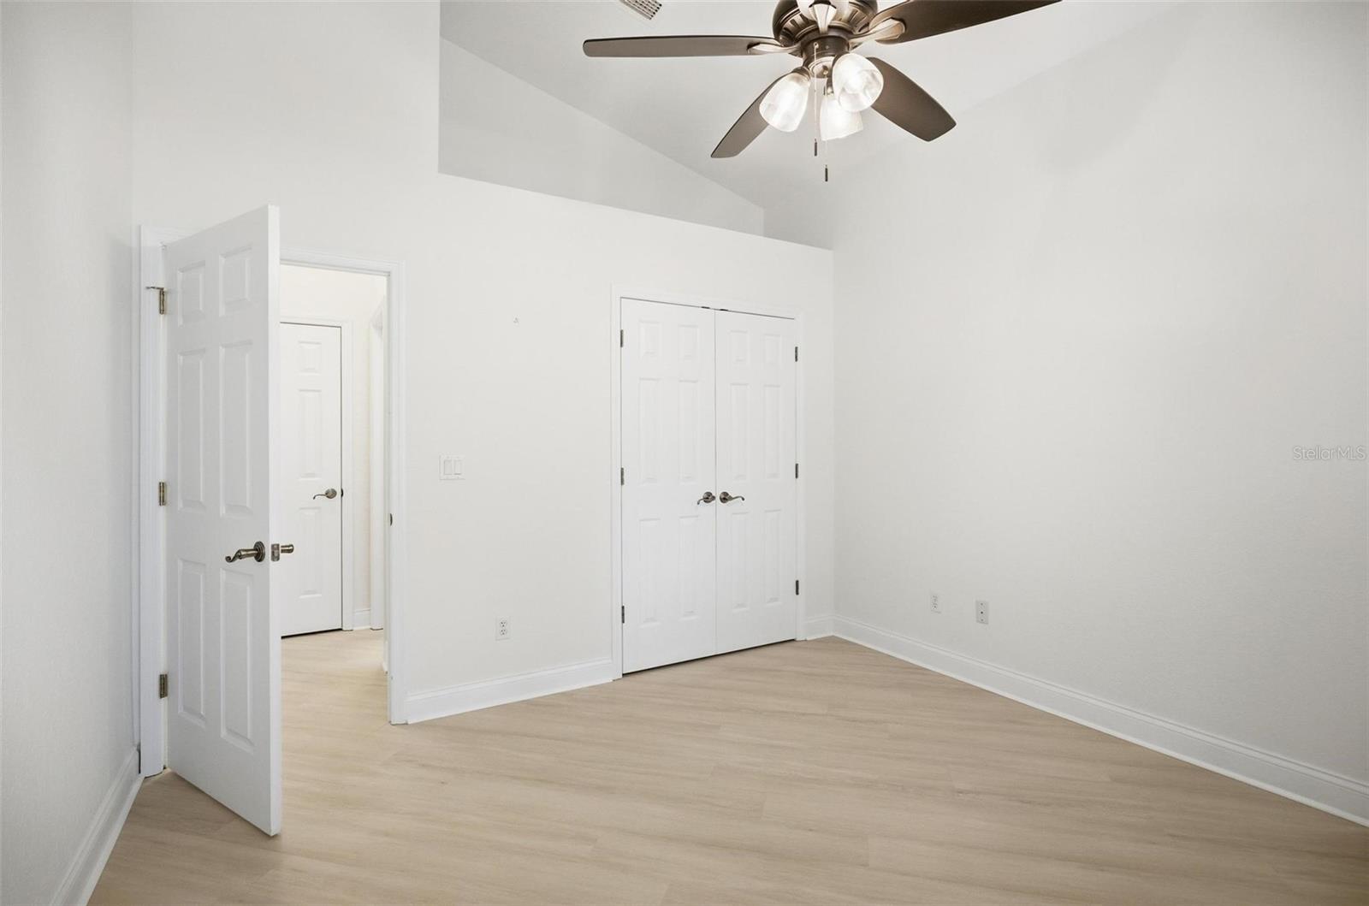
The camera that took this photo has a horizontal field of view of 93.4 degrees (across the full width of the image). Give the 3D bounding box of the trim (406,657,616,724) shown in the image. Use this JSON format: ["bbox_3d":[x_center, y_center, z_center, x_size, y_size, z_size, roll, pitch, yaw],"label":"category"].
[{"bbox_3d":[-0.825,1.160,3.193,1.017,0.134,0.016,-1,1,-31],"label":"trim"}]

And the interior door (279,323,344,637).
[{"bbox_3d":[-2.602,0.194,4.224,0.630,2.030,0.040,-1,1,-31],"label":"interior door"}]

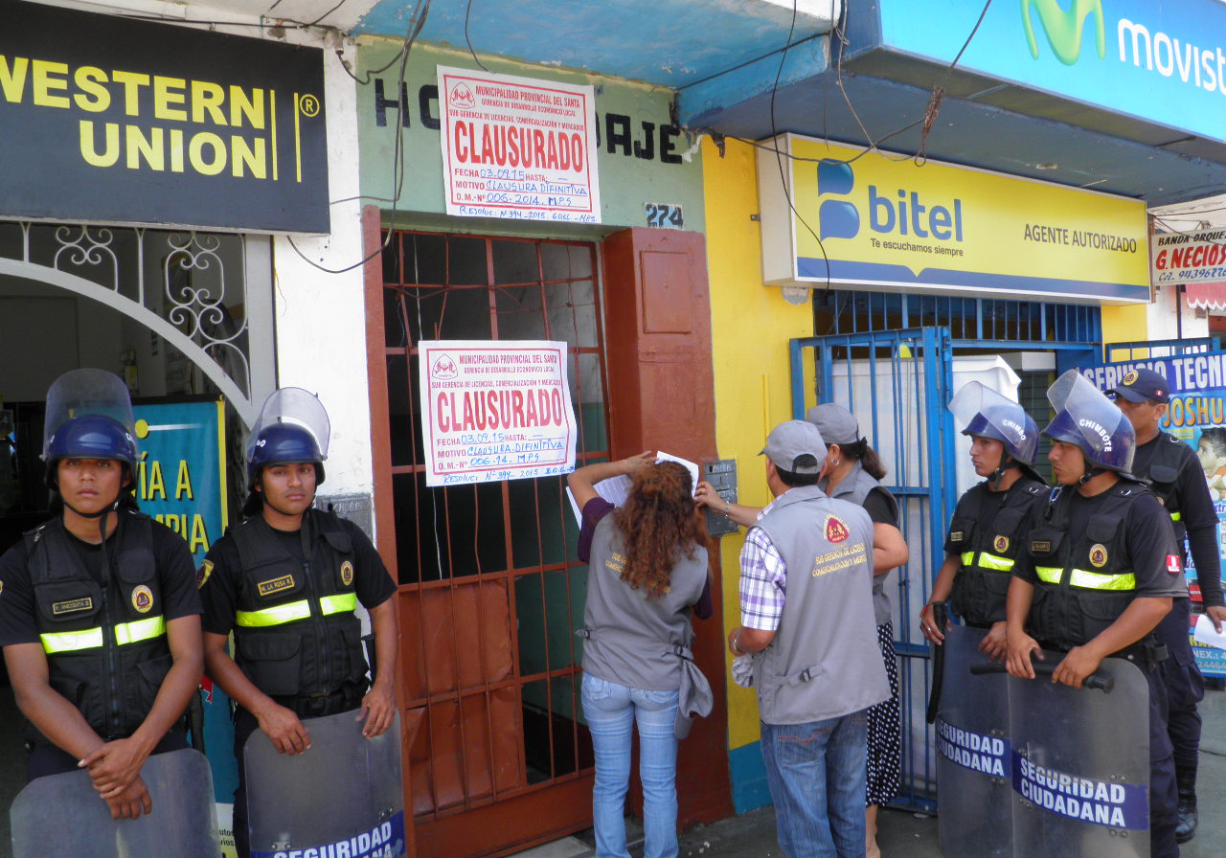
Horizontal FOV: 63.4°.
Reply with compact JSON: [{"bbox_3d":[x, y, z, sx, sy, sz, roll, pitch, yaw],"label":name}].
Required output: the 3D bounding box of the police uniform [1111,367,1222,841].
[{"bbox_3d":[2.118,0.642,3.830,0.360,1.760,0.500,-3,1,-28],"label":"police uniform"}]

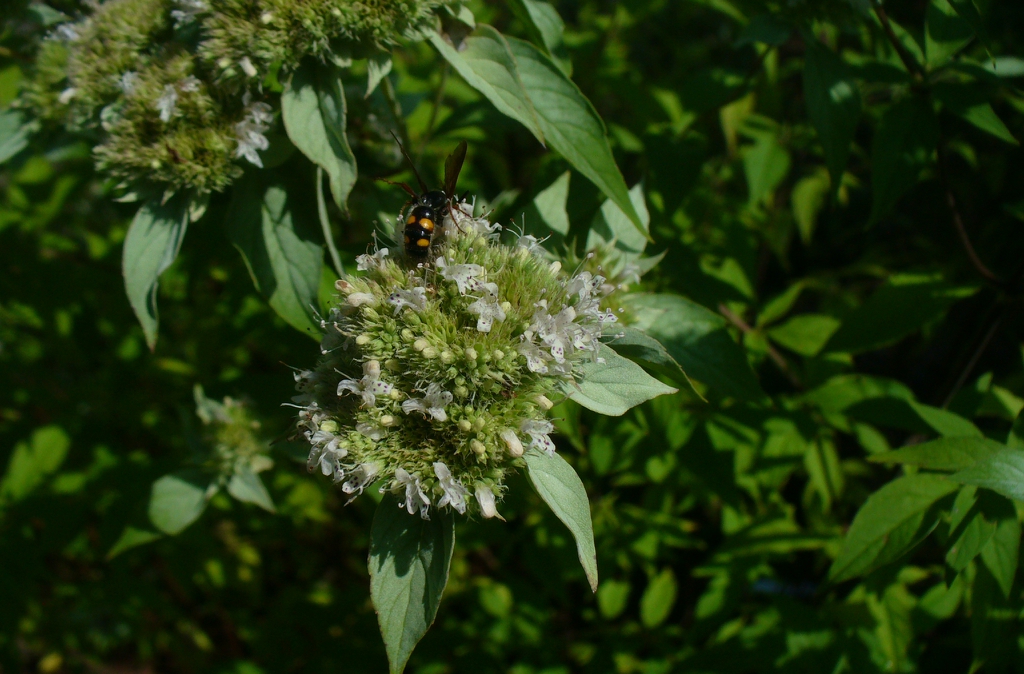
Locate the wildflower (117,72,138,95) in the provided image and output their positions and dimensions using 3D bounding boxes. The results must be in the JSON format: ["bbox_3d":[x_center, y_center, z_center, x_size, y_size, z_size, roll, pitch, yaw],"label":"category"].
[{"bbox_3d":[-0.070,-0.046,0.200,0.004,0.004,0.004,3,37,5],"label":"wildflower"}]

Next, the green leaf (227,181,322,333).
[{"bbox_3d":[-0.069,-0.023,0.320,0.022,0.052,0.010,-29,12,-16],"label":"green leaf"}]

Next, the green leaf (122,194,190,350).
[{"bbox_3d":[-0.101,-0.019,0.310,0.018,0.047,0.008,0,12,-18],"label":"green leaf"}]

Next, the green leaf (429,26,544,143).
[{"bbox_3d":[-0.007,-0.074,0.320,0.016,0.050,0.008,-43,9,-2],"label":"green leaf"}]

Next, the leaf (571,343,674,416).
[{"bbox_3d":[0.016,0.006,0.157,0.018,0.004,0.012,13,52,3],"label":"leaf"}]

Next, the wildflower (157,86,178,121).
[{"bbox_3d":[-0.061,-0.042,0.195,0.004,0.006,0.004,0,37,0],"label":"wildflower"}]

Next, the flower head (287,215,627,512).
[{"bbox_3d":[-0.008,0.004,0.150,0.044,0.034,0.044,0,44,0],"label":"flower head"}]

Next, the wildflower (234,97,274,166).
[{"bbox_3d":[-0.045,-0.036,0.192,0.006,0.011,0.006,-14,39,-18],"label":"wildflower"}]

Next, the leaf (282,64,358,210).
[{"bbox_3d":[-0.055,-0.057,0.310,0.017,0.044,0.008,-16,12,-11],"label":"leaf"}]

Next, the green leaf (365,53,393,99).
[{"bbox_3d":[-0.023,-0.045,0.190,0.005,0.003,0.011,24,74,7],"label":"green leaf"}]

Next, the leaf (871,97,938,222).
[{"bbox_3d":[0.179,-0.081,0.500,0.028,0.066,0.011,23,12,20],"label":"leaf"}]

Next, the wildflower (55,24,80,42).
[{"bbox_3d":[-0.136,-0.093,0.335,0.007,0.007,0.007,-30,17,-11],"label":"wildflower"}]

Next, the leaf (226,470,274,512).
[{"bbox_3d":[-0.062,0.036,0.260,0.010,0.003,0.015,-39,71,-25],"label":"leaf"}]

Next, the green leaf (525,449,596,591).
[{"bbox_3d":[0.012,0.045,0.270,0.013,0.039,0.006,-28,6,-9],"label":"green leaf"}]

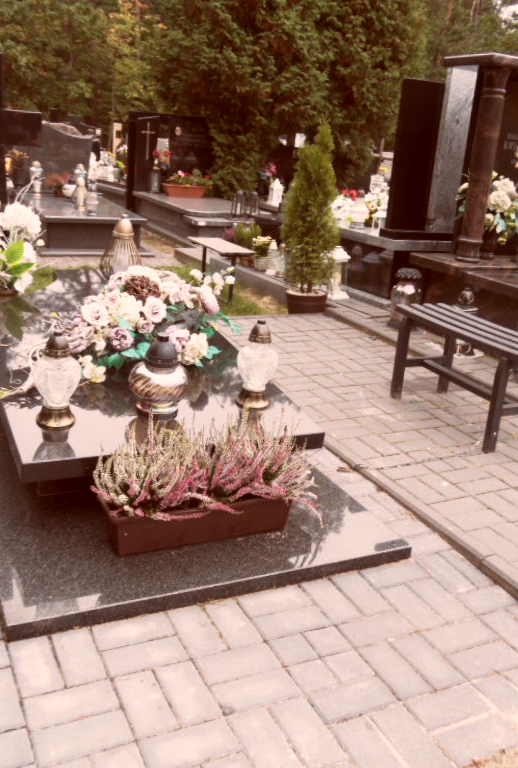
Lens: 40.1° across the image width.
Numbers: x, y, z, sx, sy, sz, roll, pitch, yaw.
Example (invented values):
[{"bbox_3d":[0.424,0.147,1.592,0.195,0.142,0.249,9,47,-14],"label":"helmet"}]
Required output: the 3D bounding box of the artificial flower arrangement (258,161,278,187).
[{"bbox_3d":[0.110,-2.705,9.210,0.270,0.380,0.240,-3,21,-27],"label":"artificial flower arrangement"}]

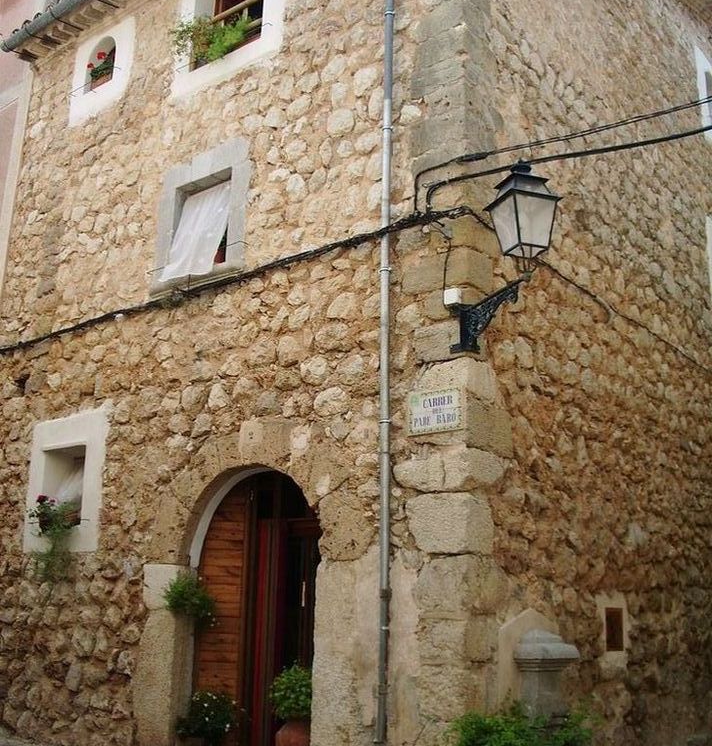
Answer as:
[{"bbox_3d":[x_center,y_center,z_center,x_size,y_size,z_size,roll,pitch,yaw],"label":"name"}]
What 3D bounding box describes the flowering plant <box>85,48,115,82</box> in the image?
[{"bbox_3d":[-3.242,-3.927,12.336,0.440,0.500,0.270,-10,-18,38],"label":"flowering plant"}]

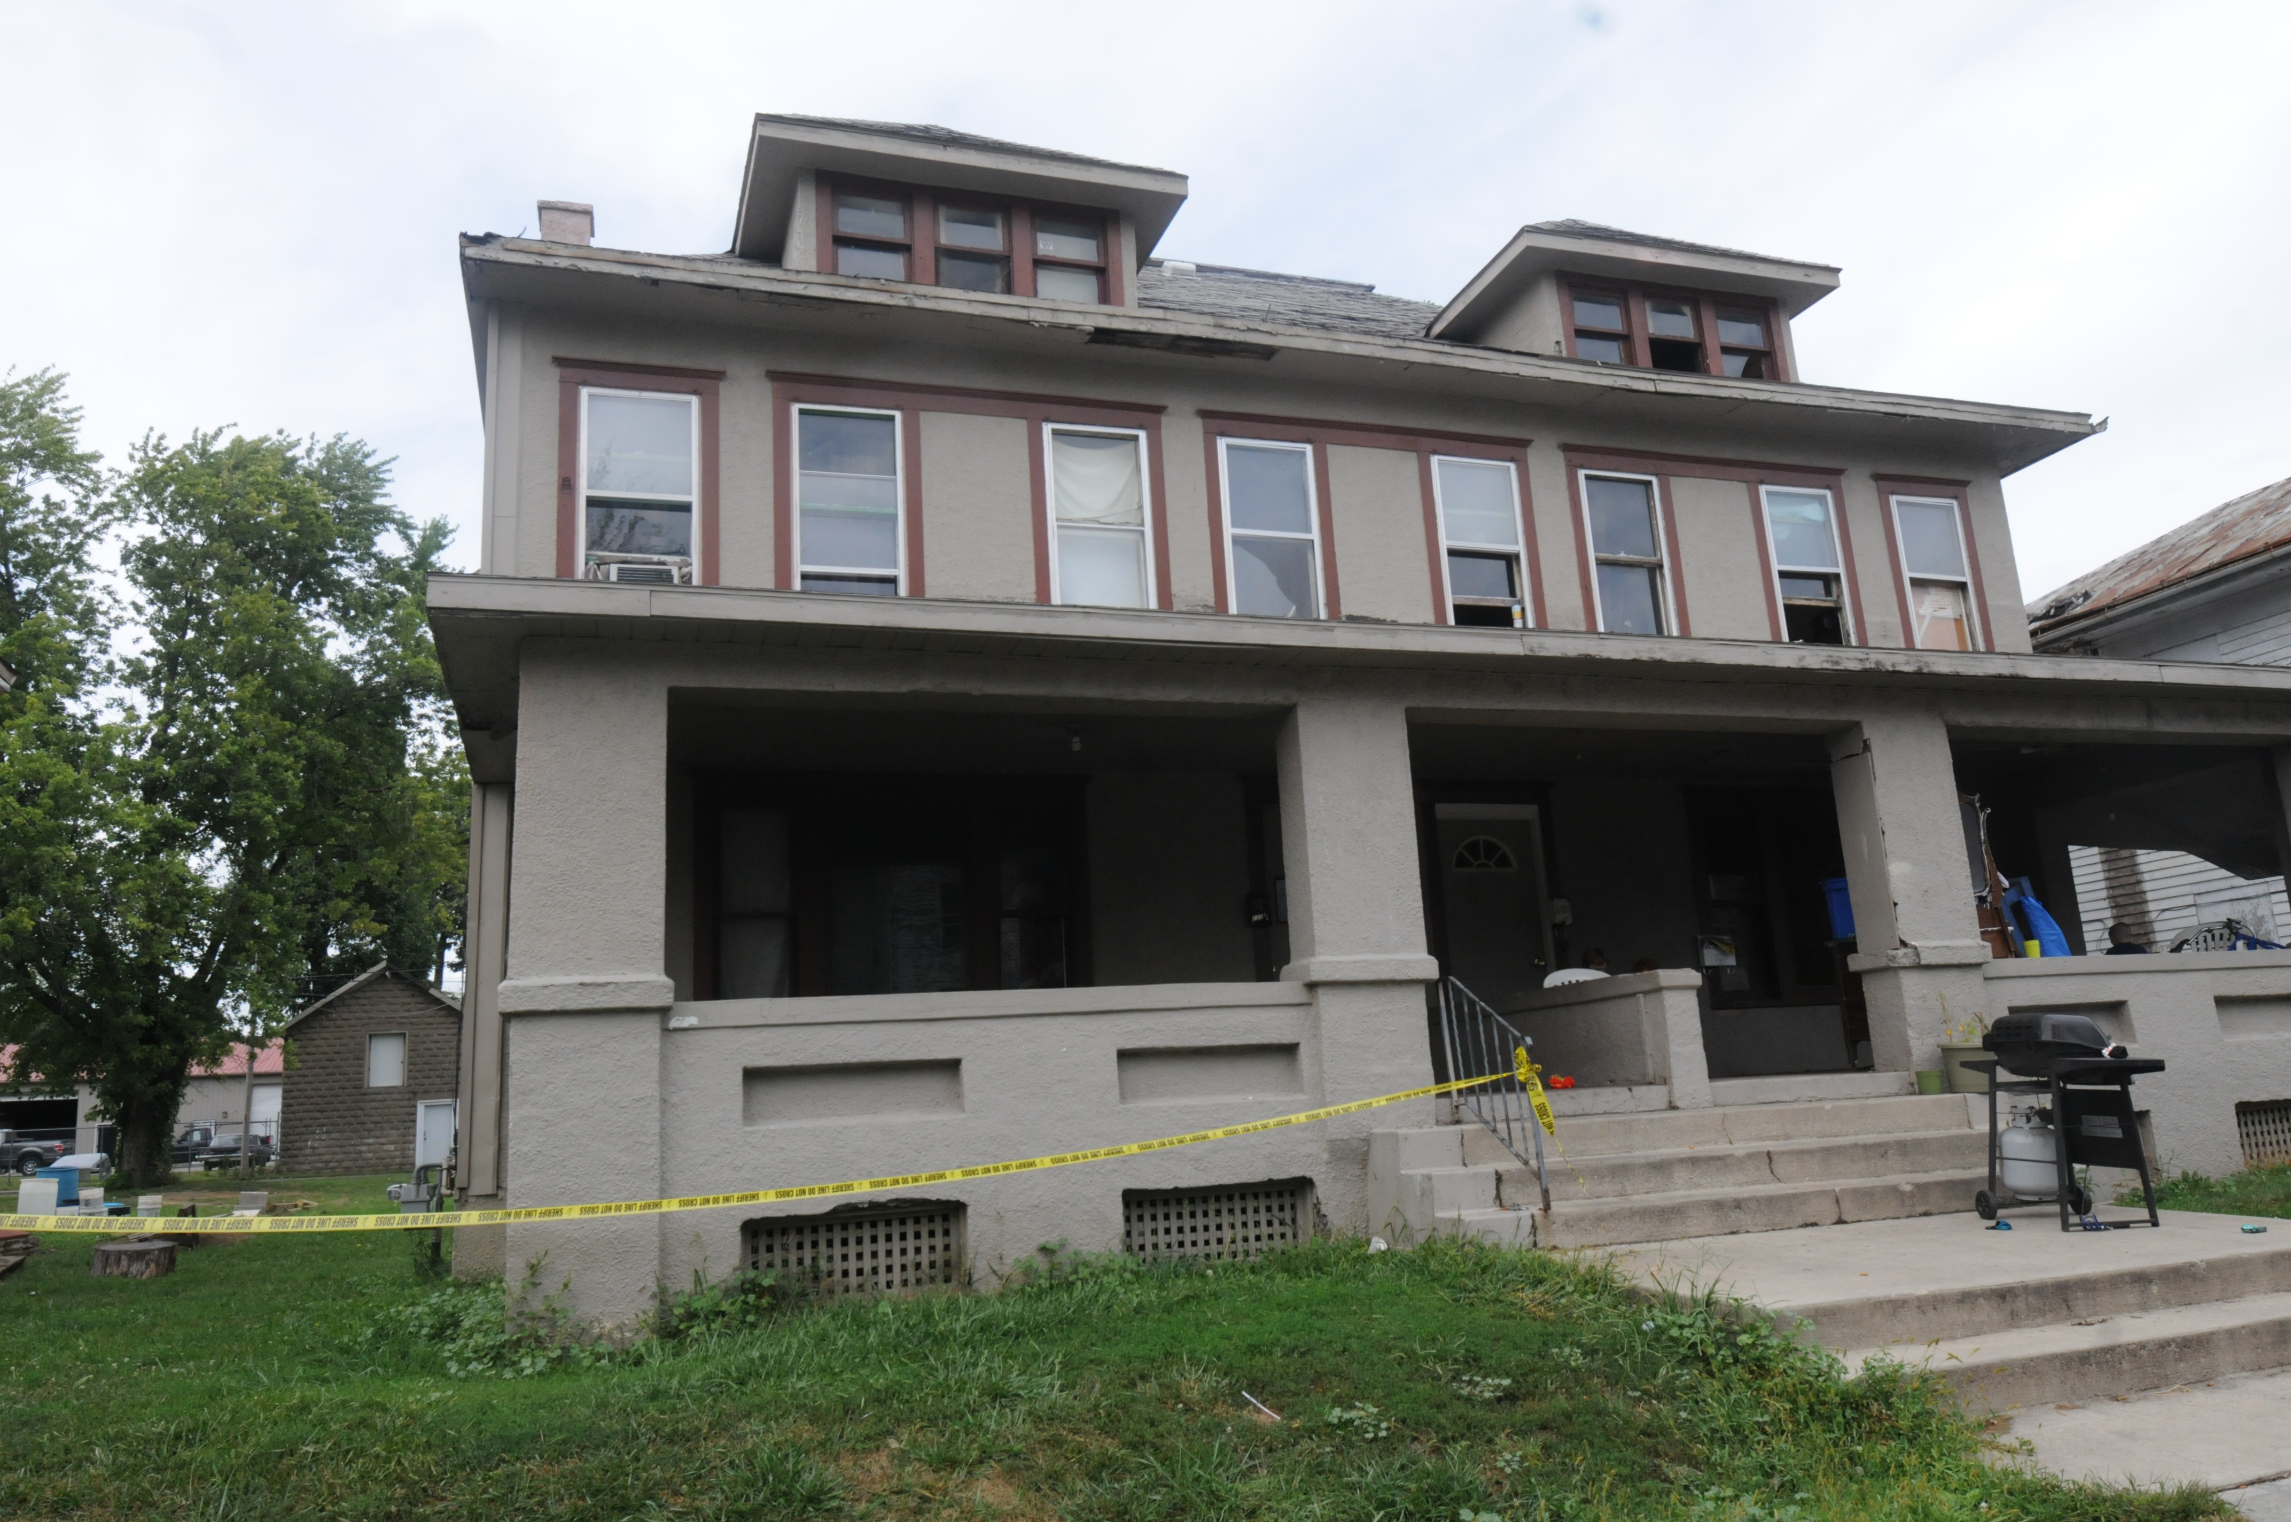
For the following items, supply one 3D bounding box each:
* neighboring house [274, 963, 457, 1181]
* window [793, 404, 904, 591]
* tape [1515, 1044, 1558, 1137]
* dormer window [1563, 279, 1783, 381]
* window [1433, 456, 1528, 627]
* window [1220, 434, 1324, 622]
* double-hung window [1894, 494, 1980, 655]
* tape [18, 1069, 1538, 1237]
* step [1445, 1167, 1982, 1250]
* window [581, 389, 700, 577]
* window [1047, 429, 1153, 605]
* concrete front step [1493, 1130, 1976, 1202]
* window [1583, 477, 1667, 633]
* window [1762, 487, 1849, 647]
[{"bbox_3d":[-25.713,10.552,52.649,5.782,6.585,6.800,1,-13,-18],"label":"neighboring house"},{"bbox_3d":[-2.118,-1.826,10.968,0.772,1.520,0.120,1,-13,-18],"label":"window"},{"bbox_3d":[1.911,1.610,7.440,0.212,0.440,0.120,1,-13,-18],"label":"tape"},{"bbox_3d":[4.990,-3.987,14.389,2.505,0.961,0.140,1,-13,-18],"label":"dormer window"},{"bbox_3d":[2.784,-1.746,12.528,0.764,1.520,0.120,1,-13,-18],"label":"window"},{"bbox_3d":[0.990,-1.775,11.957,0.790,1.520,0.120,1,-13,-18],"label":"window"},{"bbox_3d":[7.563,-1.757,14.588,0.837,1.563,0.140,1,-13,-18],"label":"double-hung window"},{"bbox_3d":[-1.454,1.767,6.837,6.639,0.409,0.100,-1,-12,-11],"label":"tape"},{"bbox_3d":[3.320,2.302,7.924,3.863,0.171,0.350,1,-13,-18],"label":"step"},{"bbox_3d":[-3.603,-1.902,10.873,0.822,1.563,0.140,1,-13,-18],"label":"window"},{"bbox_3d":[-0.350,-1.860,11.955,0.858,1.563,0.140,1,-13,-18],"label":"window"},{"bbox_3d":[3.179,2.106,7.912,3.246,0.183,0.311,1,-13,-18],"label":"concrete front step"},{"bbox_3d":[4.266,-1.800,13.491,0.826,1.563,0.140,1,-13,-18],"label":"window"},{"bbox_3d":[5.875,-1.696,13.513,0.775,1.520,0.120,1,-13,-18],"label":"window"}]

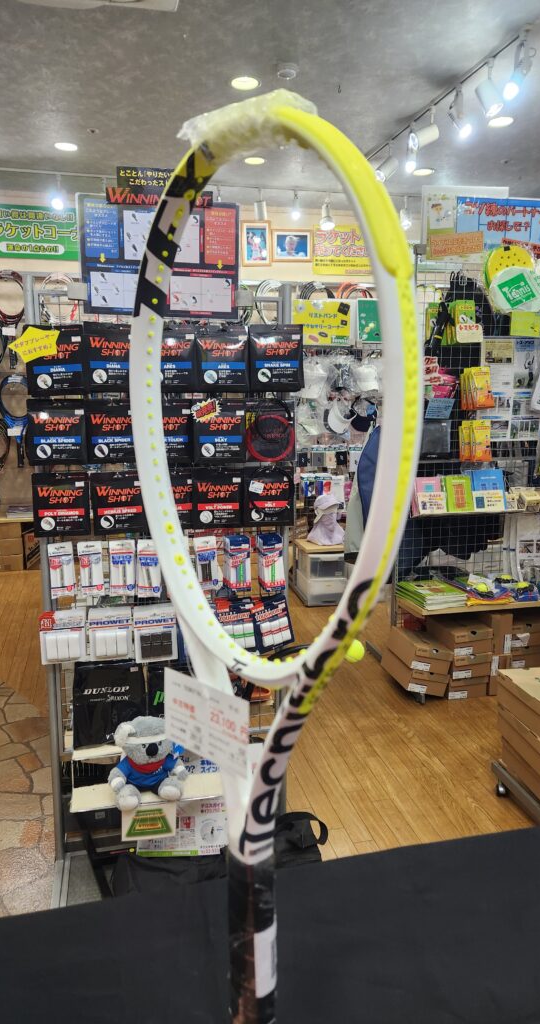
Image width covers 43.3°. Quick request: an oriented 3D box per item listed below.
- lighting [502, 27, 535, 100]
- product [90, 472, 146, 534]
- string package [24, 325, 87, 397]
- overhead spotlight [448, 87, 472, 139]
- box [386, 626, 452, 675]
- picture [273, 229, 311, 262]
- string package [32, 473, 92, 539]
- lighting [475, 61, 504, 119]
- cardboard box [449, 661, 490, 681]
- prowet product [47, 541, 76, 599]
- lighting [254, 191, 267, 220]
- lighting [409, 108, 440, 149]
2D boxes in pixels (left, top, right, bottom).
[{"bbox_3d":[1.045,-1.883,2.862,0.085,0.225,0.120,10,14,44],"label":"lighting"},{"bbox_3d":[-0.368,-0.021,1.652,0.131,0.149,0.022,-2,10,-15],"label":"product"},{"bbox_3d":[-0.548,-0.388,1.744,0.143,0.170,0.020,-2,11,-13],"label":"string package"},{"bbox_3d":[0.943,-1.977,3.367,0.080,0.195,0.100,-9,14,-41],"label":"overhead spotlight"},{"bbox_3d":[0.761,0.704,3.460,0.209,0.112,0.300,11,7,-15],"label":"box"},{"bbox_3d":[0.187,-2.242,5.742,0.350,0.260,0.025,-2,11,-13],"label":"picture"},{"bbox_3d":[-0.546,-0.021,1.785,0.142,0.164,0.020,-2,10,-13],"label":"string package"},{"bbox_3d":[1.001,-1.927,3.103,0.120,0.200,0.095,4,11,21],"label":"lighting"},{"bbox_3d":[0.828,0.633,3.043,0.178,0.102,0.295,-2,11,-13],"label":"cardboard box"},{"bbox_3d":[-0.500,0.140,1.631,0.056,0.134,0.022,-2,10,-14],"label":"prowet product"},{"bbox_3d":[-0.067,-2.162,4.800,0.082,0.195,0.100,-2,10,-12],"label":"lighting"},{"bbox_3d":[0.774,-1.928,3.420,0.150,0.190,0.085,-2,10,-12],"label":"lighting"}]

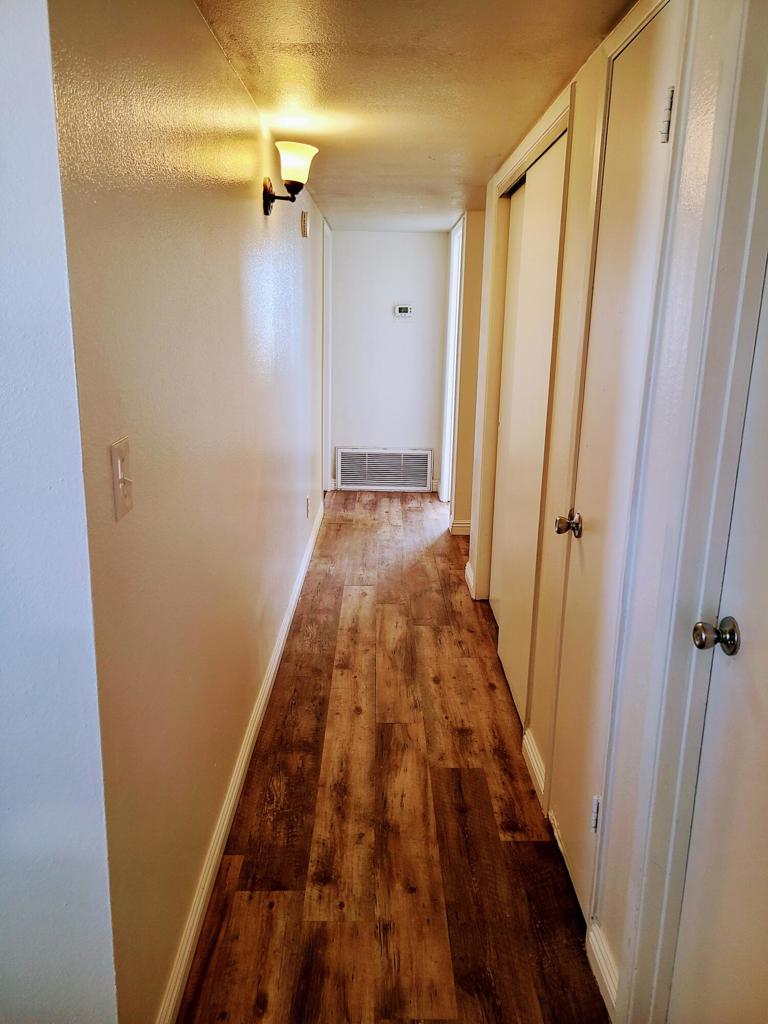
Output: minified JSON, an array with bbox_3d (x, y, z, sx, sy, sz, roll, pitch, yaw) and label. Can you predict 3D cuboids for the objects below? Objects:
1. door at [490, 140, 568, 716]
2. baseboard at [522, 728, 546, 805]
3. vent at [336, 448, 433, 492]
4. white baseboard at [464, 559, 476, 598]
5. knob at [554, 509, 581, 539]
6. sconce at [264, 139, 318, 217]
[{"bbox_3d":[0.553,-0.342,3.166,0.085,1.980,1.360,1,14,-1],"label":"door"},{"bbox_3d":[0.485,0.809,2.478,0.016,0.096,0.310,1,14,-1],"label":"baseboard"},{"bbox_3d":[0.007,-0.351,6.549,0.815,0.362,0.022,1,14,-1],"label":"vent"},{"bbox_3d":[0.472,0.371,4.239,0.016,0.096,0.370,1,14,-1],"label":"white baseboard"},{"bbox_3d":[0.478,0.036,2.002,0.070,0.068,0.067,1,14,-1],"label":"knob"},{"bbox_3d":[-0.310,-1.116,2.595,0.185,0.225,0.140,1,14,-1],"label":"sconce"}]

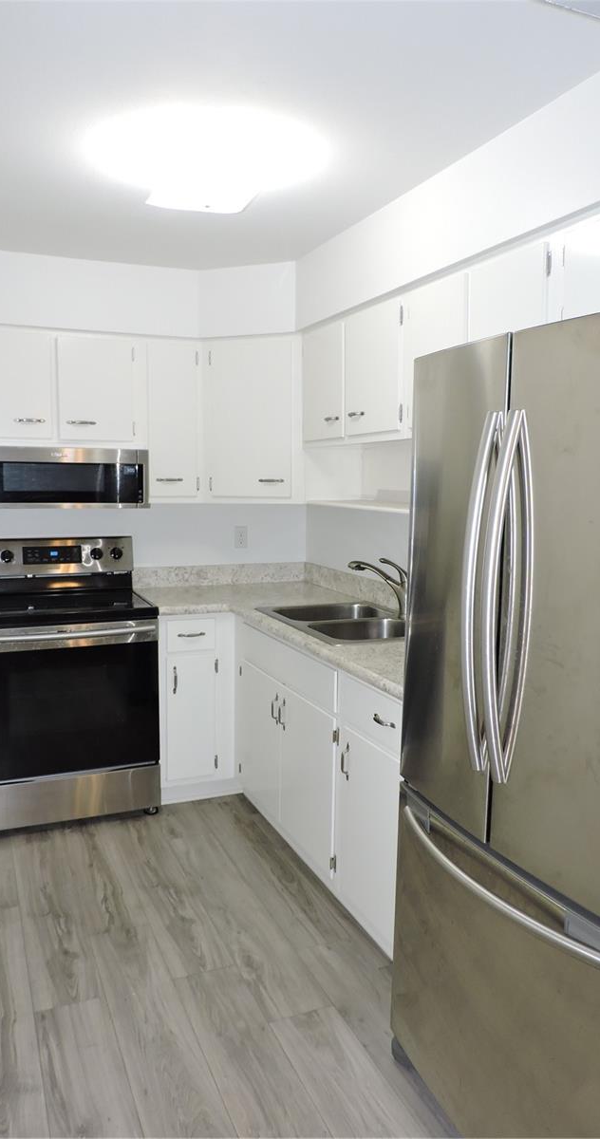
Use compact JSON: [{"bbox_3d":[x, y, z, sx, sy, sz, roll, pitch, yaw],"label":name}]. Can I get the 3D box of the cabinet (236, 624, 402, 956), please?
[{"bbox_3d":[0.284,0.715,3.042,0.633,0.868,1.620,-2,7,-23],"label":"cabinet"}]

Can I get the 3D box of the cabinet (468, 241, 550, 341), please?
[{"bbox_3d":[0.710,-0.637,2.247,0.371,0.472,0.355,-2,7,-23],"label":"cabinet"}]

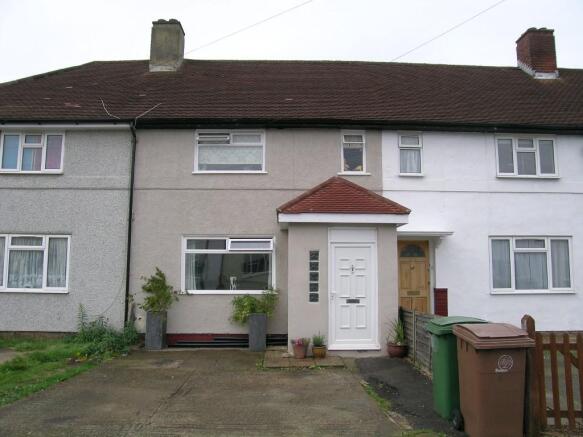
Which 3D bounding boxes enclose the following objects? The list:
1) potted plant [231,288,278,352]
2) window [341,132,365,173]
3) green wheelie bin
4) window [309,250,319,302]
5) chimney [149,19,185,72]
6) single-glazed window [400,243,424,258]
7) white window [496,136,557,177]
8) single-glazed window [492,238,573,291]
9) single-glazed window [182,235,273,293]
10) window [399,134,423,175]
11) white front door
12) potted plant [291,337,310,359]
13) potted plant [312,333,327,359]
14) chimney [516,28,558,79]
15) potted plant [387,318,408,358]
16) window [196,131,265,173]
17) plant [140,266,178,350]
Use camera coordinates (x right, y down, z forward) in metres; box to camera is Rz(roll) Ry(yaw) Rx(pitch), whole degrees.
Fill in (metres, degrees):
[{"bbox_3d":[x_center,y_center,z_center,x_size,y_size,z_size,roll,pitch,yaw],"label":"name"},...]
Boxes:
[{"bbox_3d":[-0.754,2.067,9.622,0.978,1.264,0.600,0,-6,-1],"label":"potted plant"},{"bbox_3d":[1.410,-1.476,10.742,0.558,0.964,0.100,0,-7,-2],"label":"window"},{"bbox_3d":[2.043,1.744,5.660,0.740,1.080,0.590,0,-6,-1],"label":"green wheelie bin"},{"bbox_3d":[0.443,1.139,9.247,0.195,0.997,0.100,0,-7,-2],"label":"window"},{"bbox_3d":[-3.583,-4.870,13.680,0.817,1.586,0.720,0,-7,-2],"label":"chimney"},{"bbox_3d":[2.705,0.715,10.541,0.539,0.357,0.050,0,-6,-1],"label":"single-glazed window"},{"bbox_3d":[5.391,-1.411,10.848,1.376,0.973,0.100,0,-7,-2],"label":"white window"},{"bbox_3d":[5.330,1.038,10.557,1.825,1.242,0.100,0,-7,-2],"label":"single-glazed window"},{"bbox_3d":[-1.364,1.019,10.368,2.024,1.241,0.100,0,-7,-2],"label":"single-glazed window"},{"bbox_3d":[2.711,-1.447,10.776,0.530,0.966,0.100,0,-7,-2],"label":"window"},{"bbox_3d":[1.202,1.510,9.224,0.957,2.076,0.100,0,-7,-2],"label":"white front door"},{"bbox_3d":[0.173,2.414,8.836,0.366,0.384,0.340,0,-7,-2],"label":"potted plant"},{"bbox_3d":[0.524,2.365,8.831,0.263,0.451,0.260,0,-6,-1],"label":"potted plant"},{"bbox_3d":[7.143,-4.663,13.787,0.749,1.457,0.730,0,-6,-1],"label":"chimney"},{"bbox_3d":[1.986,2.252,8.833,0.414,0.745,0.420,0,-6,-1],"label":"potted plant"},{"bbox_3d":[-1.368,-1.478,10.440,1.542,0.947,0.100,0,-6,-1],"label":"window"},{"bbox_3d":[-2.728,1.851,9.745,0.781,1.708,0.560,0,-6,-1],"label":"plant"}]

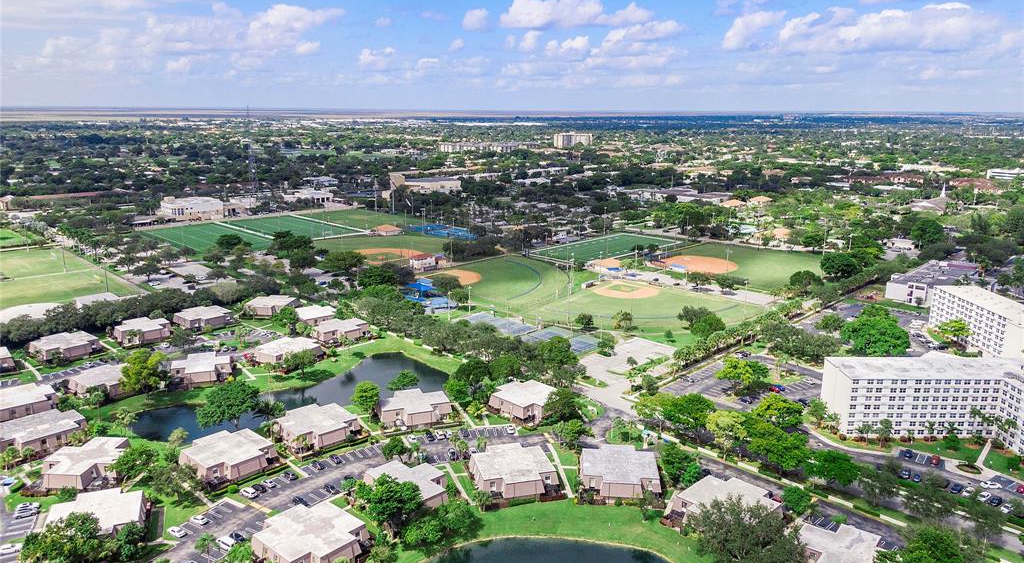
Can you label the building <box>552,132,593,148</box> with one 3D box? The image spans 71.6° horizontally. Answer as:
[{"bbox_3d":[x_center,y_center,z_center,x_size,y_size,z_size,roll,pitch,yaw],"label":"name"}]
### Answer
[{"bbox_3d":[146.793,-342.853,1730.276,89.000,36.000,26.000,-5,15,-19],"label":"building"}]

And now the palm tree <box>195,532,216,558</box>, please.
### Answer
[{"bbox_3d":[-65.894,58.086,153.391,4.800,7.300,4.800,0,14,0],"label":"palm tree"}]

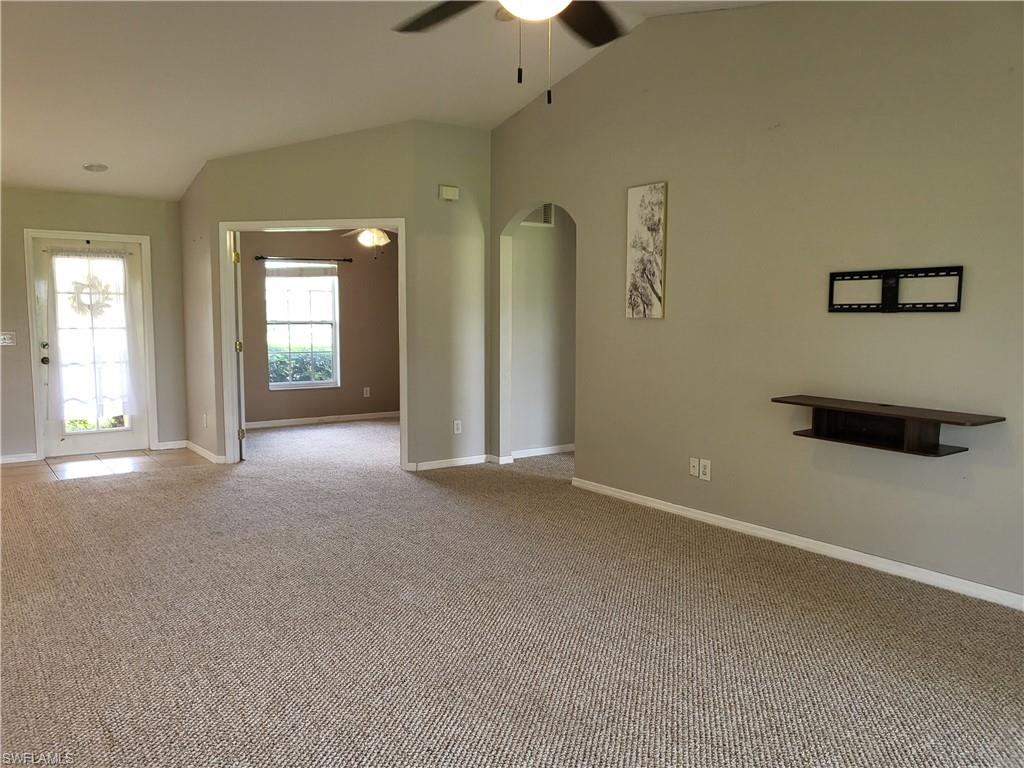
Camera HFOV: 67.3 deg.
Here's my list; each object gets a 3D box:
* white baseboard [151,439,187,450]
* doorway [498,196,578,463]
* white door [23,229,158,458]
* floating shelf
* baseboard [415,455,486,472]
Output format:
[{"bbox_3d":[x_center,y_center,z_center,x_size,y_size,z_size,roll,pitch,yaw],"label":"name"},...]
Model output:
[{"bbox_3d":[-3.473,0.620,7.868,0.290,0.072,0.020,-4,6,-36],"label":"white baseboard"},{"bbox_3d":[0.254,-0.348,6.528,0.140,2.270,1.030,-4,6,-36],"label":"doorway"},{"bbox_3d":[-4.027,-0.374,7.423,1.050,2.125,0.110,-4,6,-36],"label":"white door"},{"bbox_3d":[1.888,0.210,3.981,0.290,0.185,1.090,-4,6,-36],"label":"floating shelf"},{"bbox_3d":[-0.551,0.712,6.989,0.740,0.072,0.020,-4,6,-36],"label":"baseboard"}]

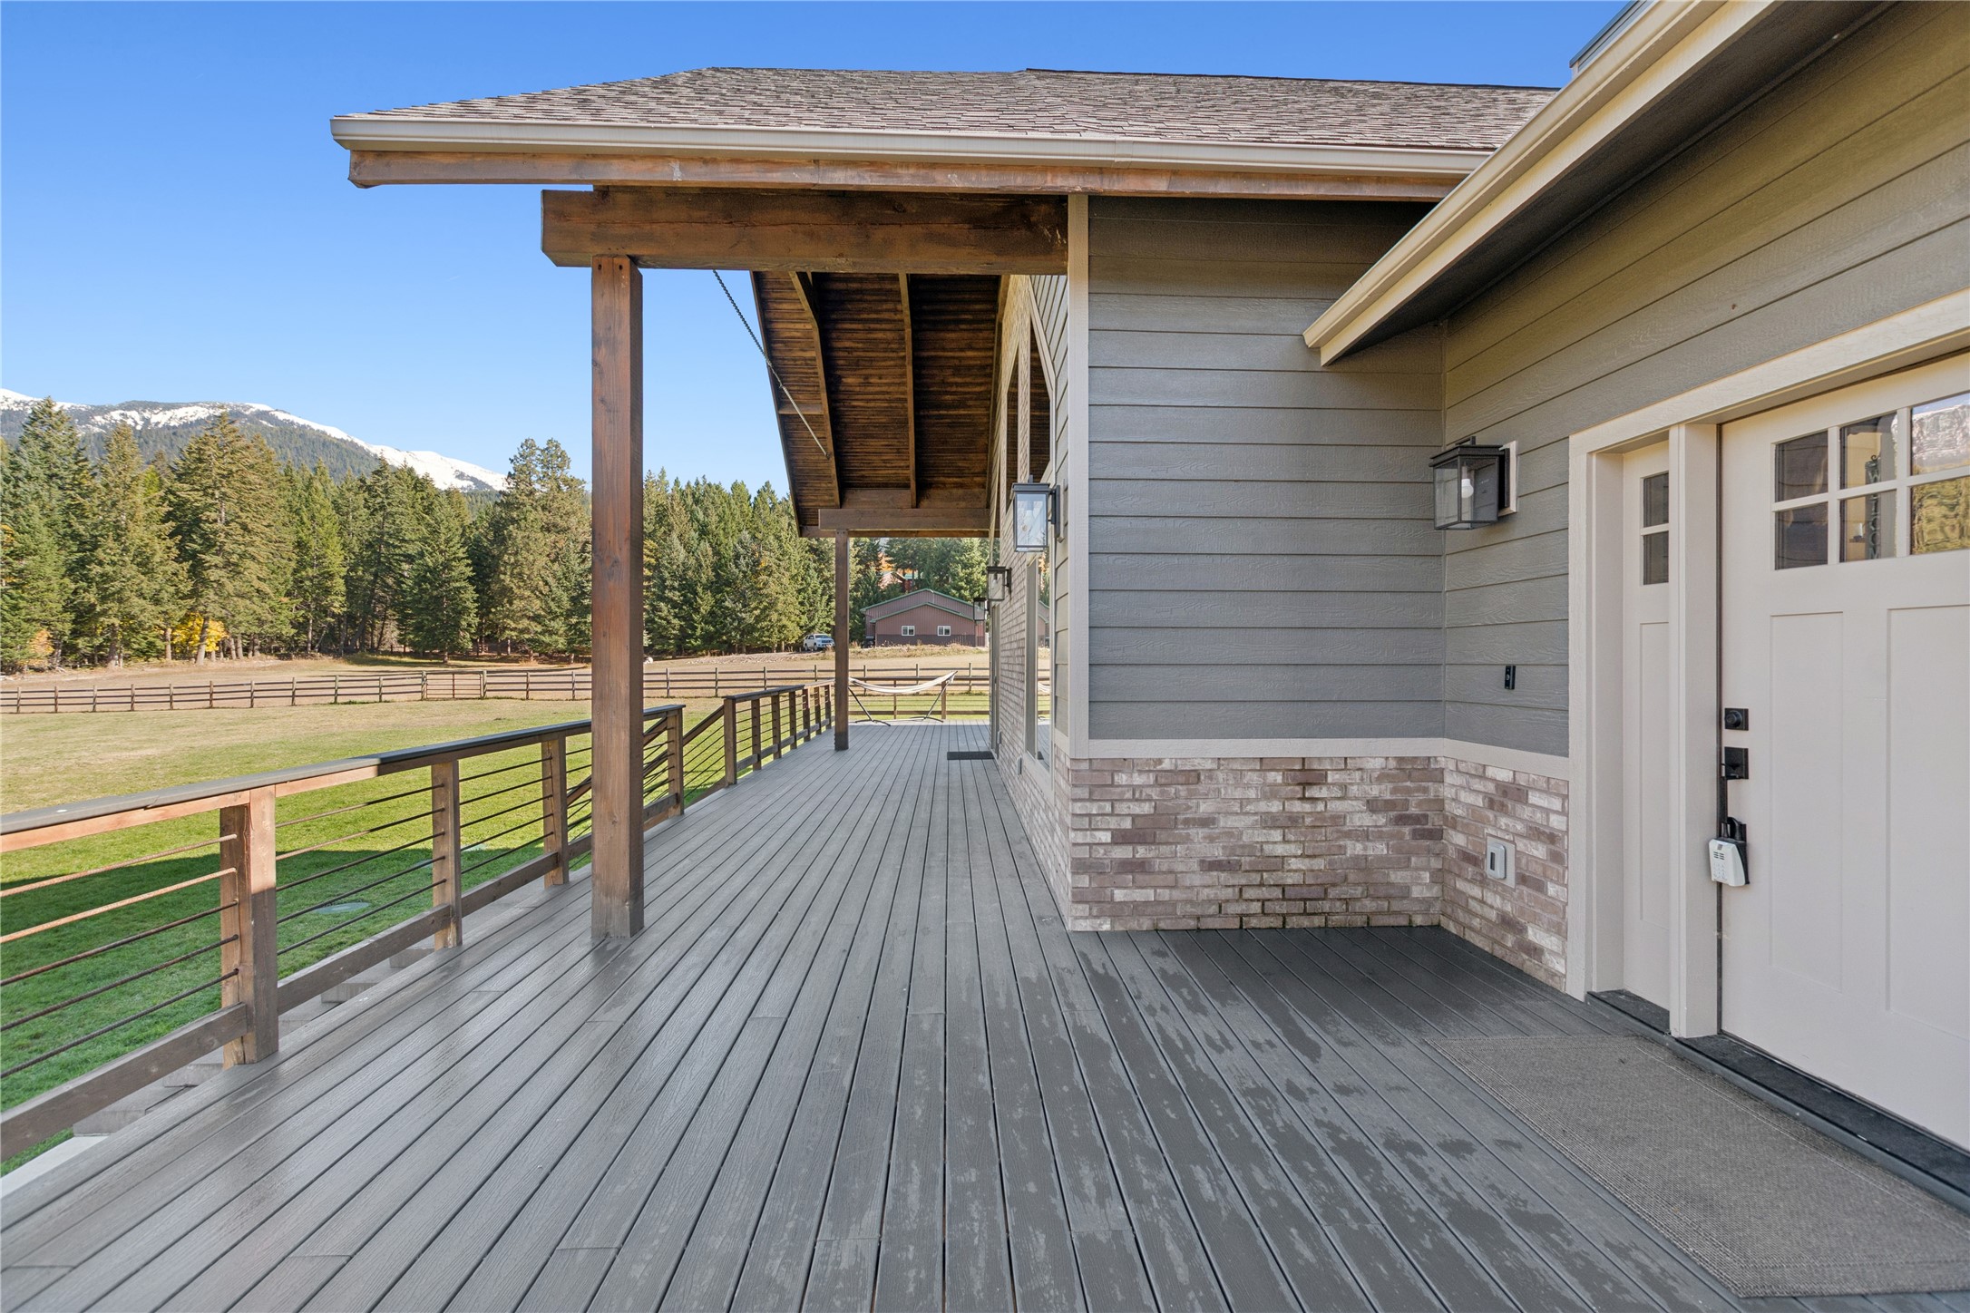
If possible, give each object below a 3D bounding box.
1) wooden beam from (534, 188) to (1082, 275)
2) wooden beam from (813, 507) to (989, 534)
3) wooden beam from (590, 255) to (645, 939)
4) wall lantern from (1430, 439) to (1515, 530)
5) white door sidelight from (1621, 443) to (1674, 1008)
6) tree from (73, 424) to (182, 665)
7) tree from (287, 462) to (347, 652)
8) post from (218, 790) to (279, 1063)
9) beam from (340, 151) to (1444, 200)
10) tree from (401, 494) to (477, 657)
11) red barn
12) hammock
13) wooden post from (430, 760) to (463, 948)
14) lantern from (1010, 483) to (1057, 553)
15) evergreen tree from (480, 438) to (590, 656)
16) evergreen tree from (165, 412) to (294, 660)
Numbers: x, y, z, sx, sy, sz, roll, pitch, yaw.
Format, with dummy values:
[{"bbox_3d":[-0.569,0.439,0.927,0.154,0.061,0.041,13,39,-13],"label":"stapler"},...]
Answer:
[{"bbox_3d":[-0.820,-1.999,3.888,2.419,0.309,0.140,0,0,-3],"label":"wooden beam"},{"bbox_3d":[-1.175,-1.967,12.040,2.455,0.295,0.140,0,0,-3],"label":"wooden beam"},{"bbox_3d":[-1.733,-0.276,3.884,0.180,3.155,0.177,0,0,-3],"label":"wooden beam"},{"bbox_3d":[2.120,-0.755,3.540,0.250,0.380,0.195,0,0,-3],"label":"wall lantern"},{"bbox_3d":[2.433,0.246,2.922,0.050,2.010,0.325,0,0,-3],"label":"white door sidelight"},{"bbox_3d":[-73.111,-9.585,70.000,6.445,20.484,6.445,0,0,0],"label":"tree"},{"bbox_3d":[-65.104,-9.679,80.000,4.538,18.458,4.538,0,0,0],"label":"tree"},{"bbox_3d":[-2.386,0.872,2.672,0.094,0.885,0.092,0,0,-3],"label":"post"},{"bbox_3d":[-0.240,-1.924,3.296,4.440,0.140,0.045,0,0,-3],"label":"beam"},{"bbox_3d":[-46.597,-6.828,70.000,6.694,14.706,6.694,0,0,-3],"label":"tree"},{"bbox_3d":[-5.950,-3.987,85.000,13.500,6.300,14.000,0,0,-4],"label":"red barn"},{"bbox_3d":[-1.700,0.830,16.850,2.750,1.060,1.150,0,0,-37],"label":"hammock"},{"bbox_3d":[-2.401,0.886,3.689,0.087,0.830,0.088,0,0,-3],"label":"wooden post"},{"bbox_3d":[0.264,-0.716,4.175,0.250,0.353,0.190,0,0,-3],"label":"lantern"},{"bbox_3d":[-40.587,-9.925,74.000,8.760,19.572,8.760,0,0,0],"label":"evergreen tree"},{"bbox_3d":[-65.368,-10.455,71.000,8.129,21.443,8.129,0,0,0],"label":"evergreen tree"}]

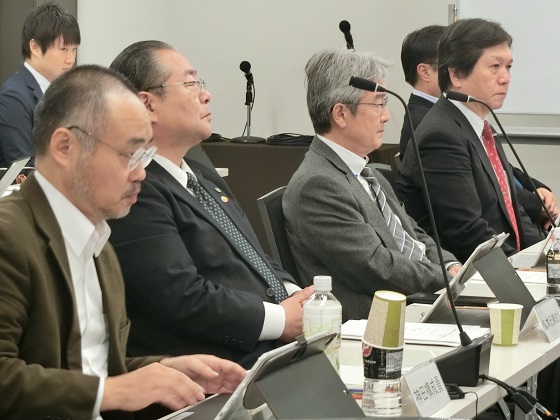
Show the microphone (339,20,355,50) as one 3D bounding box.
[{"bbox_3d":[0.287,-0.706,9.616,0.052,0.175,0.052,-12,17,18],"label":"microphone"}]

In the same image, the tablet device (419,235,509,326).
[{"bbox_3d":[0.395,0.141,4.956,0.020,0.208,0.260,38,16,11],"label":"tablet device"}]

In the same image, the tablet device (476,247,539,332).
[{"bbox_3d":[0.481,0.165,4.857,0.020,0.175,0.250,-35,-5,18],"label":"tablet device"}]

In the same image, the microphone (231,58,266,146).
[{"bbox_3d":[-0.133,-0.462,9.736,0.150,0.335,0.150,2,6,17],"label":"microphone"}]

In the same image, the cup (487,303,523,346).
[{"bbox_3d":[0.447,0.229,4.580,0.072,0.077,0.072,0,6,0],"label":"cup"}]

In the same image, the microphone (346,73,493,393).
[{"bbox_3d":[0.250,0.036,4.205,0.285,0.540,0.115,2,7,21],"label":"microphone"}]

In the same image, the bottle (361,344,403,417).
[{"bbox_3d":[0.172,0.241,3.877,0.067,0.204,0.067,2,7,21],"label":"bottle"}]

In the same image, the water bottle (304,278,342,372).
[{"bbox_3d":[0.075,0.218,4.056,0.068,0.210,0.068,0,6,0],"label":"water bottle"}]

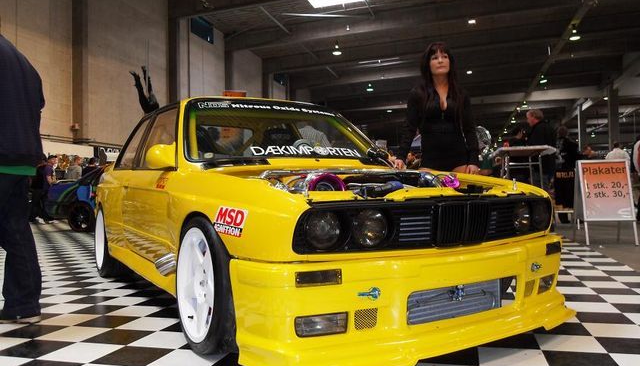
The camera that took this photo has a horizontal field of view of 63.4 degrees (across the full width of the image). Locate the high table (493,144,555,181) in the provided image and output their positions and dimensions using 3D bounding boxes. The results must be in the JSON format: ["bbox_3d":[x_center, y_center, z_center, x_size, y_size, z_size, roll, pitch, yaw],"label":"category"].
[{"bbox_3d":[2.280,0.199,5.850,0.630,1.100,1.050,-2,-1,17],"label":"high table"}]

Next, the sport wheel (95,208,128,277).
[{"bbox_3d":[-1.735,0.511,4.380,0.240,0.600,0.600,-1,-1,-31],"label":"sport wheel"}]

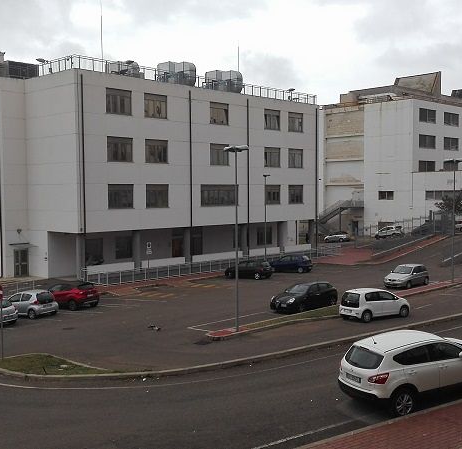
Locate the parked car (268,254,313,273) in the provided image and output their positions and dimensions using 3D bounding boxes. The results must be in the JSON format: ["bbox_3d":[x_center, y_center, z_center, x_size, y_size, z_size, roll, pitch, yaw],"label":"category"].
[{"bbox_3d":[5.241,3.557,51.733,3.911,1.507,1.690,-2,1,26],"label":"parked car"}]

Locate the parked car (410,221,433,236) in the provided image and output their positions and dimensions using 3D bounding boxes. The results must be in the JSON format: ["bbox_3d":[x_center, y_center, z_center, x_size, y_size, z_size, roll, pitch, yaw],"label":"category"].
[{"bbox_3d":[22.358,0.576,67.149,4.100,1.550,1.740,-3,4,-35],"label":"parked car"}]

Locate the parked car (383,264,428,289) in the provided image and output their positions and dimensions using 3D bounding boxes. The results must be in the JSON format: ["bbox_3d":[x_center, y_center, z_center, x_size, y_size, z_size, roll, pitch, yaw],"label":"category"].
[{"bbox_3d":[12.262,3.627,39.914,3.750,1.450,1.670,-3,0,-43],"label":"parked car"}]

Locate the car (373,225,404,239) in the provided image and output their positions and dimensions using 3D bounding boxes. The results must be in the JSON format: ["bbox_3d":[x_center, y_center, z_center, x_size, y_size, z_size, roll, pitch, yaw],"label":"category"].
[{"bbox_3d":[20.908,1.148,75.788,1.645,1.487,3.766,-4,3,-41],"label":"car"}]

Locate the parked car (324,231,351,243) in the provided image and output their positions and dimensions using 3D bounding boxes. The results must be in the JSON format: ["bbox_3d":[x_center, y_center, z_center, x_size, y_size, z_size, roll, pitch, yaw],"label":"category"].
[{"bbox_3d":[15.237,1.780,82.174,3.915,1.439,1.664,2,4,44],"label":"parked car"}]

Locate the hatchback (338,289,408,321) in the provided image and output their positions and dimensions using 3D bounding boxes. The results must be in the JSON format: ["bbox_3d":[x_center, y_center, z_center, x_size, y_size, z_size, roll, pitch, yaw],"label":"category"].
[{"bbox_3d":[7.383,4.062,29.245,3.570,1.490,1.645,-2,1,-26],"label":"hatchback"}]

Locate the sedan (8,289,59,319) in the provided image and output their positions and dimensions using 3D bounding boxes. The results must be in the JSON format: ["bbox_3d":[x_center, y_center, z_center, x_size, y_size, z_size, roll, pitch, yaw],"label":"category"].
[{"bbox_3d":[-11.875,4.673,34.041,3.450,1.470,1.630,0,2,37],"label":"sedan"}]

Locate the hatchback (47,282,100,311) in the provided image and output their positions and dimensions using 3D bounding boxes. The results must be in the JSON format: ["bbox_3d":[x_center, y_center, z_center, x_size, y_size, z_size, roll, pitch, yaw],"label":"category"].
[{"bbox_3d":[-10.346,4.499,36.440,4.200,1.570,1.790,0,2,35],"label":"hatchback"}]

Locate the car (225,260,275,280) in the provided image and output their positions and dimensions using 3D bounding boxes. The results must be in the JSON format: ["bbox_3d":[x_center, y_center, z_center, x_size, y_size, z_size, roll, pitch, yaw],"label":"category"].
[{"bbox_3d":[1.414,3.826,48.475,4.146,1.451,1.747,-1,1,32],"label":"car"}]

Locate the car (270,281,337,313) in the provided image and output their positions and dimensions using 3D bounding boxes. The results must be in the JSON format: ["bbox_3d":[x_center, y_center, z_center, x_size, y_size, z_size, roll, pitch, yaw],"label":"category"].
[{"bbox_3d":[4.142,4.053,32.318,4.100,1.450,1.740,-3,1,-38],"label":"car"}]

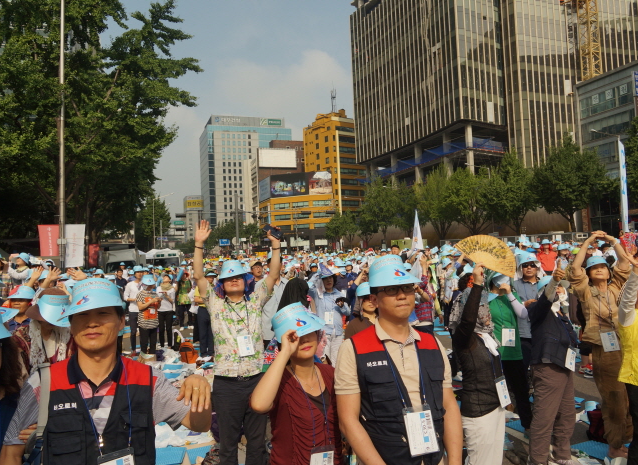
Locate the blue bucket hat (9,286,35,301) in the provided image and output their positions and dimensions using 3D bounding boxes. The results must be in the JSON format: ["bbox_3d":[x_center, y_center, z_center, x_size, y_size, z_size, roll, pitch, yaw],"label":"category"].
[{"bbox_3d":[-2.205,0.450,3.900,0.190,0.095,0.200,-2,-2,-6],"label":"blue bucket hat"}]

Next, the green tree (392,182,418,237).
[{"bbox_3d":[10.227,-1.069,62.000,4.200,10.000,4.200,-3,-2,0],"label":"green tree"}]

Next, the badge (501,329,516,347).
[{"bbox_3d":[1.716,0.951,4.750,0.120,0.165,0.012,-3,-2,7],"label":"badge"}]

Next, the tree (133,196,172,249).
[{"bbox_3d":[-22.225,0.499,70.000,5.200,10.500,5.200,-3,-2,0],"label":"tree"}]

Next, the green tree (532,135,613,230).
[{"bbox_3d":[25.891,-3.692,54.234,8.200,12.800,8.200,-1,-3,-21],"label":"green tree"}]

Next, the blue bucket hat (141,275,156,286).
[{"bbox_3d":[-3.226,0.911,9.950,0.250,0.150,0.260,-2,15,-14],"label":"blue bucket hat"}]

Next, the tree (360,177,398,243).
[{"bbox_3d":[7.845,-1.456,68.000,4.900,11.500,4.900,-3,-2,0],"label":"tree"}]

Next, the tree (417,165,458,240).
[{"bbox_3d":[12.324,-1.714,55.000,4.500,10.500,4.500,-3,-2,0],"label":"tree"}]

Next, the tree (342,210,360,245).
[{"bbox_3d":[6.205,0.738,106.178,4.800,10.400,4.800,-1,-3,-21],"label":"tree"}]

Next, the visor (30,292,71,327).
[{"bbox_3d":[-1.387,0.412,2.750,0.185,0.145,0.190,7,2,25],"label":"visor"}]

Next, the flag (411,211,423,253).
[{"bbox_3d":[2.616,0.013,14.000,0.420,1.250,0.250,-3,-3,6],"label":"flag"}]

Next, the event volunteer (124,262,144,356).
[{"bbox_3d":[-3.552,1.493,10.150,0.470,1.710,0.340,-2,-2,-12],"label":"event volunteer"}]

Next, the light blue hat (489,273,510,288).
[{"bbox_3d":[1.635,0.430,4.750,0.180,0.125,0.200,-2,9,-18],"label":"light blue hat"}]

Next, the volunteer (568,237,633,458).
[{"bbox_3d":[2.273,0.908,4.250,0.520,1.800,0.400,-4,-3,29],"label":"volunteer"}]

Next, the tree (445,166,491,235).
[{"bbox_3d":[19.473,-2.377,69.217,6.500,12.100,6.500,-1,-3,-21],"label":"tree"}]

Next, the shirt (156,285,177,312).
[{"bbox_3d":[-3.170,1.372,10.900,0.450,0.580,0.270,-2,-3,-6],"label":"shirt"}]

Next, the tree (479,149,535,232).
[{"bbox_3d":[22.065,-3.348,62.242,7.000,13.100,7.000,-1,-3,-21],"label":"tree"}]

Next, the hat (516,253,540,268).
[{"bbox_3d":[2.008,0.270,5.080,0.230,0.150,0.270,-3,-3,17],"label":"hat"}]

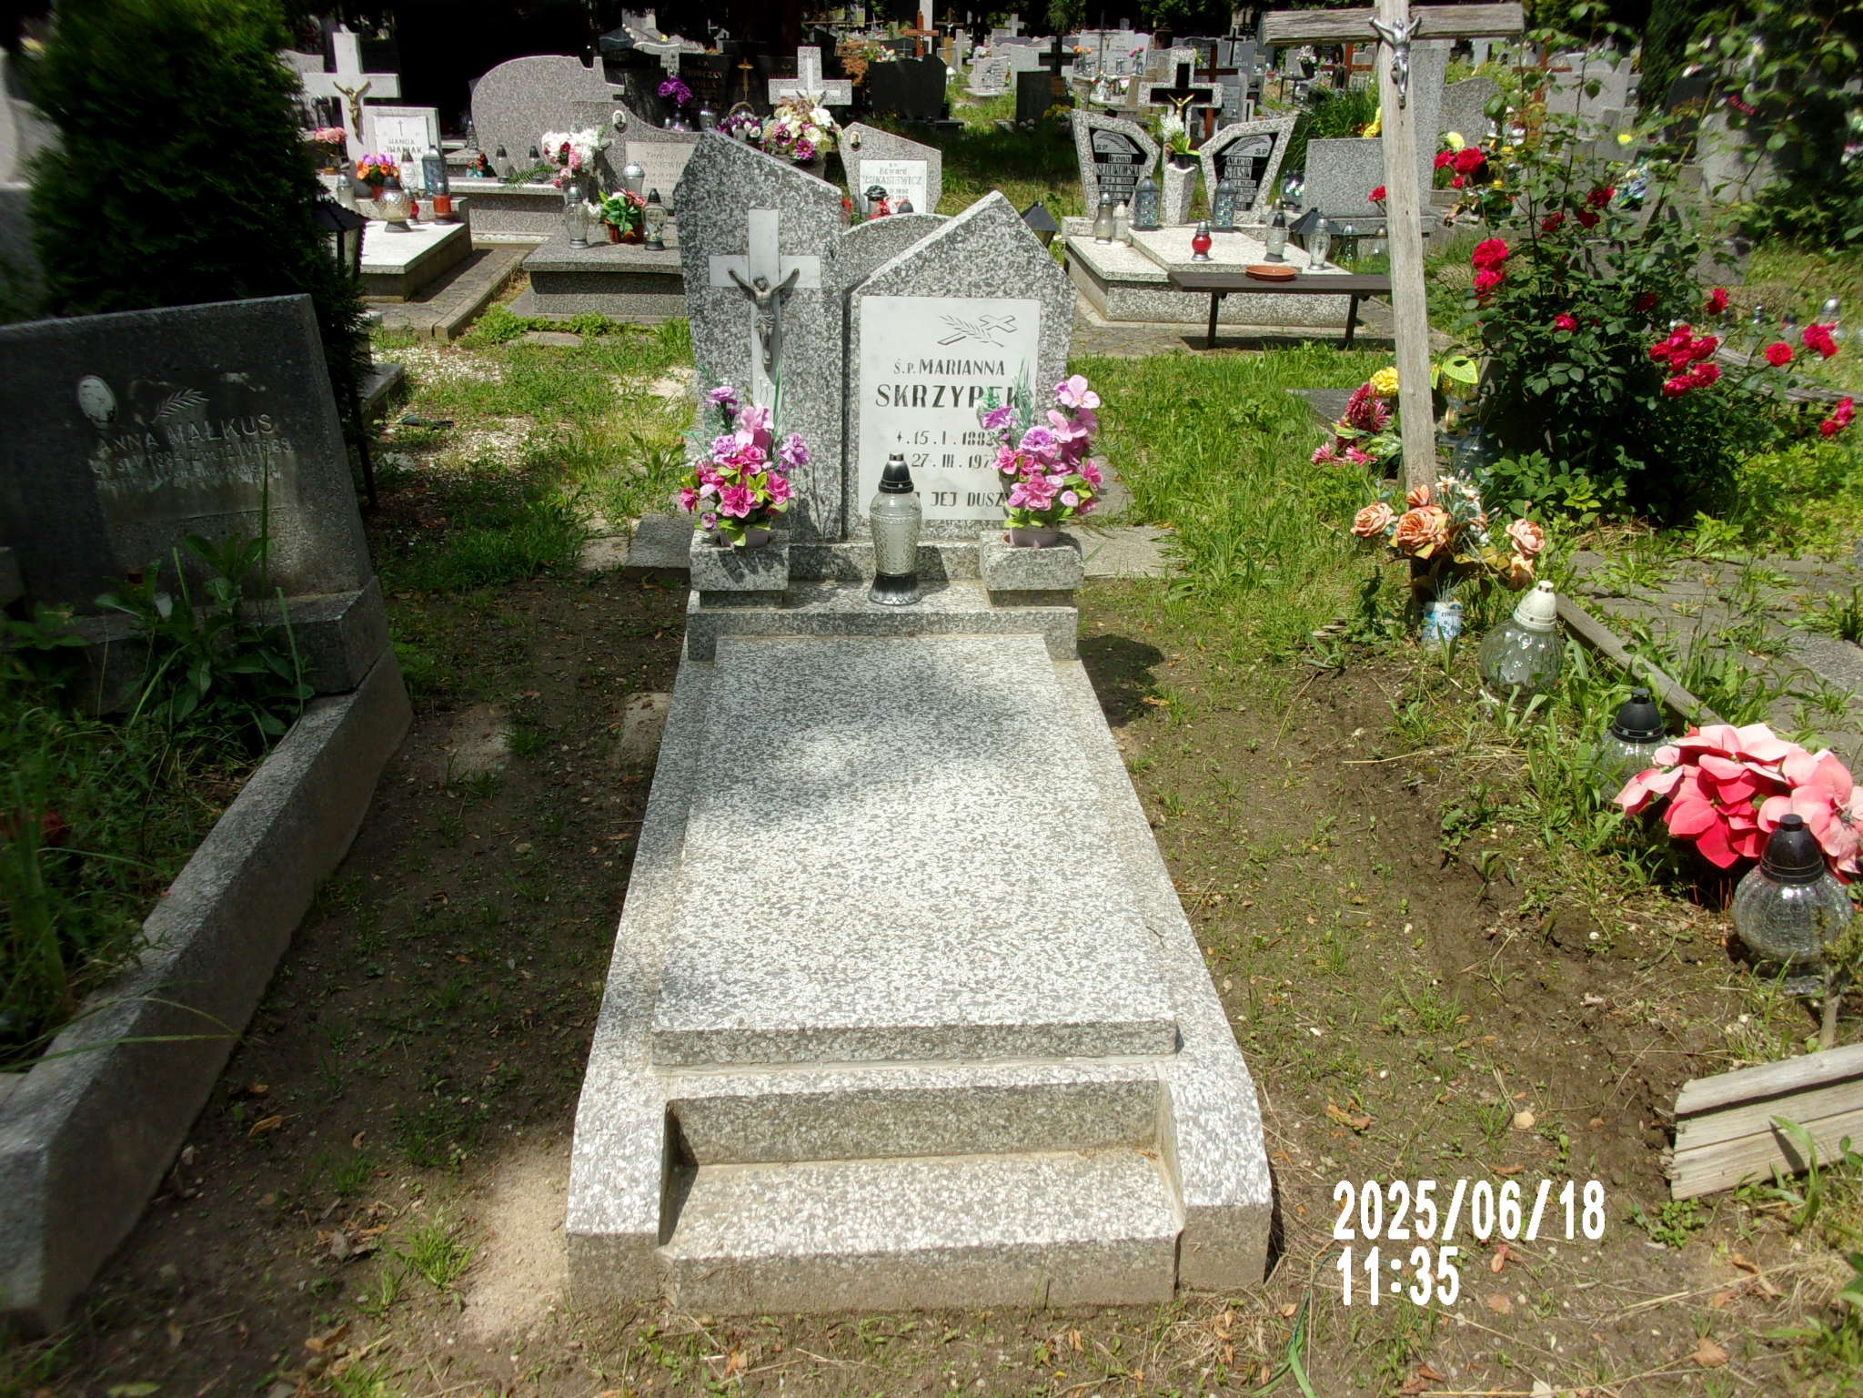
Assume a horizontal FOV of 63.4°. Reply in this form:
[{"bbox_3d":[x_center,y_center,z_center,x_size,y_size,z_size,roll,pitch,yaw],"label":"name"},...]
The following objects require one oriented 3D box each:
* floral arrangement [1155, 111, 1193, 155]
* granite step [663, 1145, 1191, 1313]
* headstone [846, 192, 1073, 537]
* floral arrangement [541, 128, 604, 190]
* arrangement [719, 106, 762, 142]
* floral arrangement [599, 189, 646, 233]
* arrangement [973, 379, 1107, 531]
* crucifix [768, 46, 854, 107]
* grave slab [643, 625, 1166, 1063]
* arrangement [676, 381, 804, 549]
[{"bbox_3d":[1.589,-3.702,9.880,0.260,0.310,0.230,0,24,-4],"label":"floral arrangement"},{"bbox_3d":[-0.009,0.696,1.971,0.634,0.098,0.180,0,24,-4],"label":"granite step"},{"bbox_3d":[0.058,-0.736,3.352,0.486,0.763,0.110,-1,23,-4],"label":"headstone"},{"bbox_3d":[-2.278,-3.401,9.530,0.410,0.410,0.340,0,24,-4],"label":"floral arrangement"},{"bbox_3d":[-1.485,-4.450,11.694,0.350,0.330,0.300,0,24,-4],"label":"arrangement"},{"bbox_3d":[-1.698,-2.659,8.284,0.257,0.261,0.230,0,24,-4],"label":"floral arrangement"},{"bbox_3d":[0.227,-0.501,3.110,0.266,0.335,0.220,0,24,-4],"label":"arrangement"},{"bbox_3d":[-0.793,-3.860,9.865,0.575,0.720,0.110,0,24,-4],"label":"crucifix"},{"bbox_3d":[-0.063,0.177,2.671,0.705,0.058,1.408,0,24,-4],"label":"grave slab"},{"bbox_3d":[-0.414,-0.495,3.252,0.270,0.370,0.230,0,24,-4],"label":"arrangement"}]

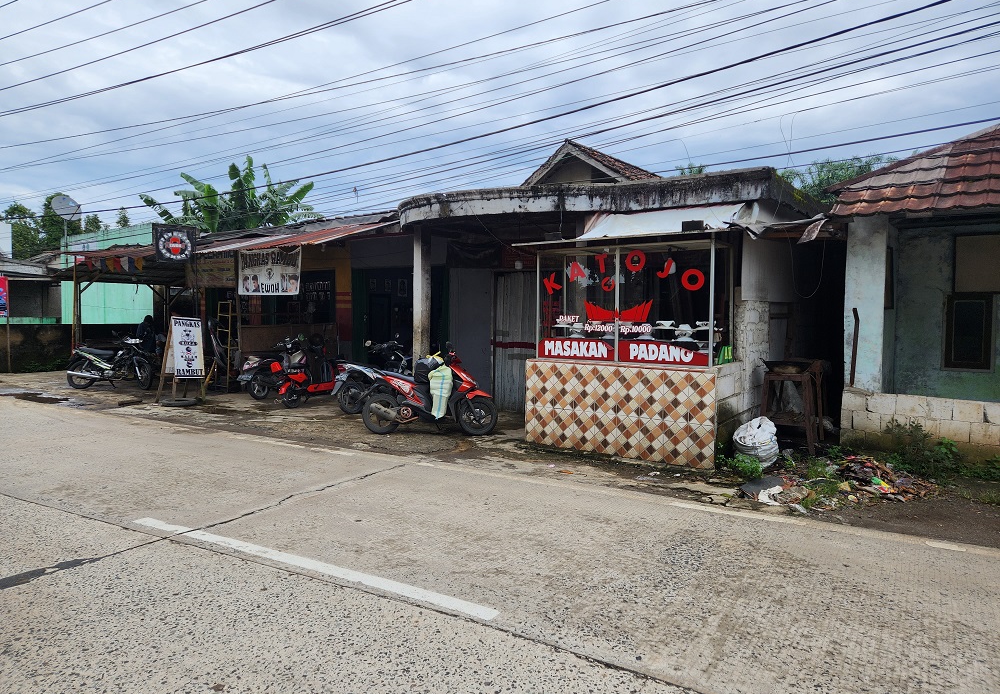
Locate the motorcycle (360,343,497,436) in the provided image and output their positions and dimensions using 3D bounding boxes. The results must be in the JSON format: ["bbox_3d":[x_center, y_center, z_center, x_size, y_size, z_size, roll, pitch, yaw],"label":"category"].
[{"bbox_3d":[-0.870,0.529,8.270,1.820,1.150,0.680,0,3,-1],"label":"motorcycle"}]

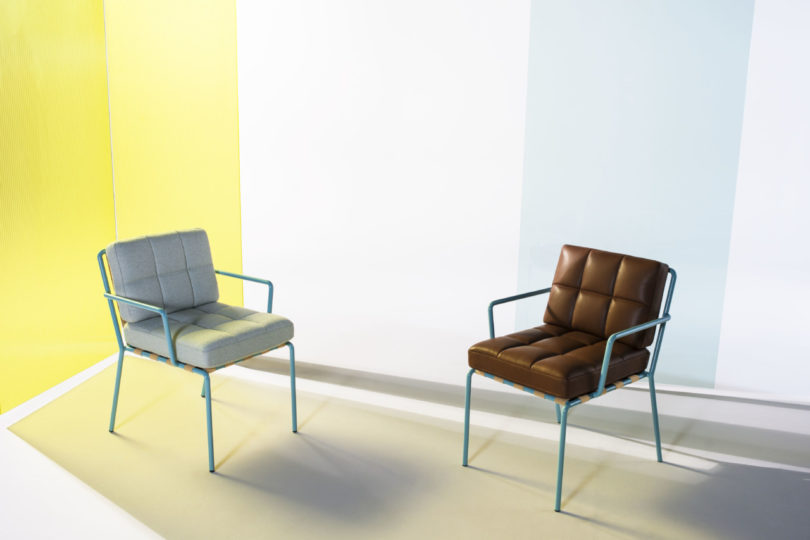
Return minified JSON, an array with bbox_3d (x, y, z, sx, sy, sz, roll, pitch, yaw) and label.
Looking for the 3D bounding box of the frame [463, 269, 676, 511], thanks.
[{"bbox_3d":[0.607,0.352,2.960,0.625,0.803,0.563,-10,16,-41],"label":"frame"}]

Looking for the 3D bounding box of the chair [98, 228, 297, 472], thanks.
[{"bbox_3d":[-0.830,0.292,3.207,0.625,0.777,0.563,10,15,35],"label":"chair"}]

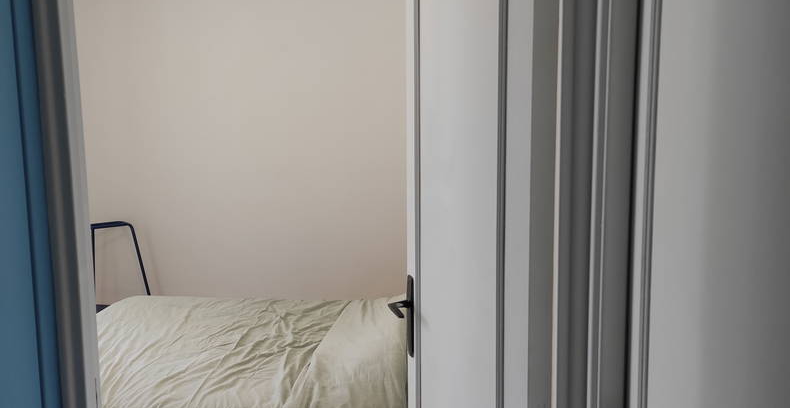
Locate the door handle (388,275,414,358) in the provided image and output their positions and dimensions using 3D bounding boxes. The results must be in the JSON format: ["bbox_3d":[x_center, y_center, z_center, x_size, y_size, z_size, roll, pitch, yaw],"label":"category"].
[{"bbox_3d":[0.028,0.315,1.521,0.064,0.227,0.132,-2,6,-14],"label":"door handle"}]

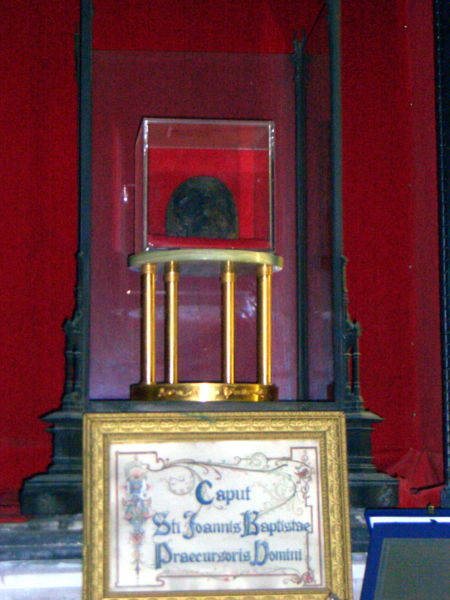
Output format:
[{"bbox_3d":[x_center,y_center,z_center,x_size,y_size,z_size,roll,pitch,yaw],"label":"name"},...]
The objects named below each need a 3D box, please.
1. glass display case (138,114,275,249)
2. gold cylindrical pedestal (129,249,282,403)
[{"bbox_3d":[-0.046,-0.214,3.133,0.259,0.262,0.272,1,-5,-7],"label":"glass display case"},{"bbox_3d":[-0.040,0.062,3.105,0.314,0.294,0.314,0,-5,0],"label":"gold cylindrical pedestal"}]

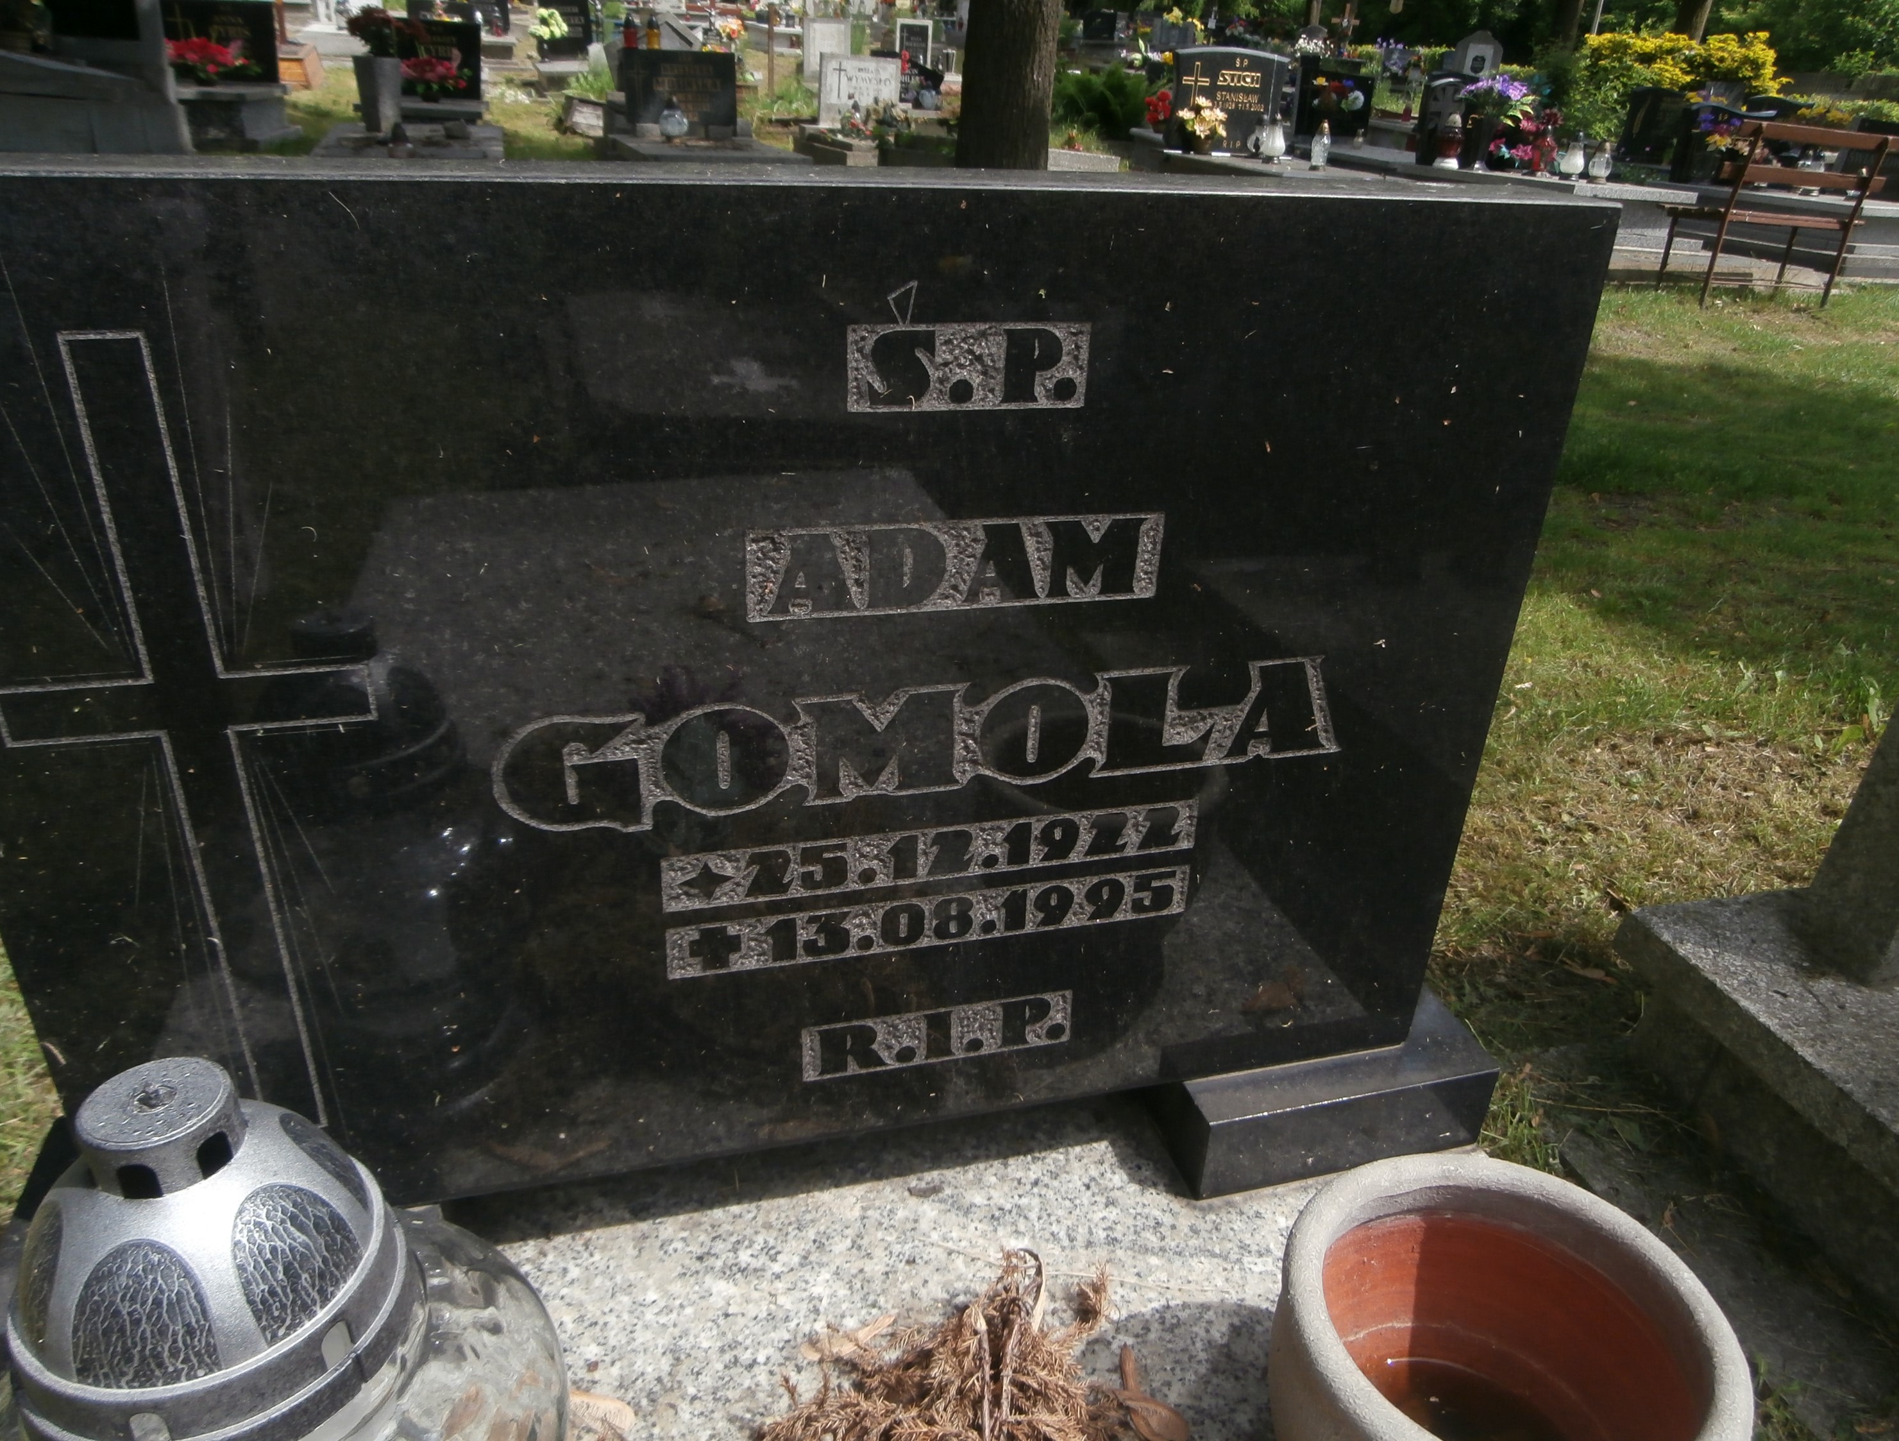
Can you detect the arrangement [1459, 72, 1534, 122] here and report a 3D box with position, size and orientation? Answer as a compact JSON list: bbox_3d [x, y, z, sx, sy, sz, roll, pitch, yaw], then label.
[{"bbox_3d":[3.520,-4.005,8.578,0.430,0.291,0.323,4,27,0],"label":"arrangement"}]

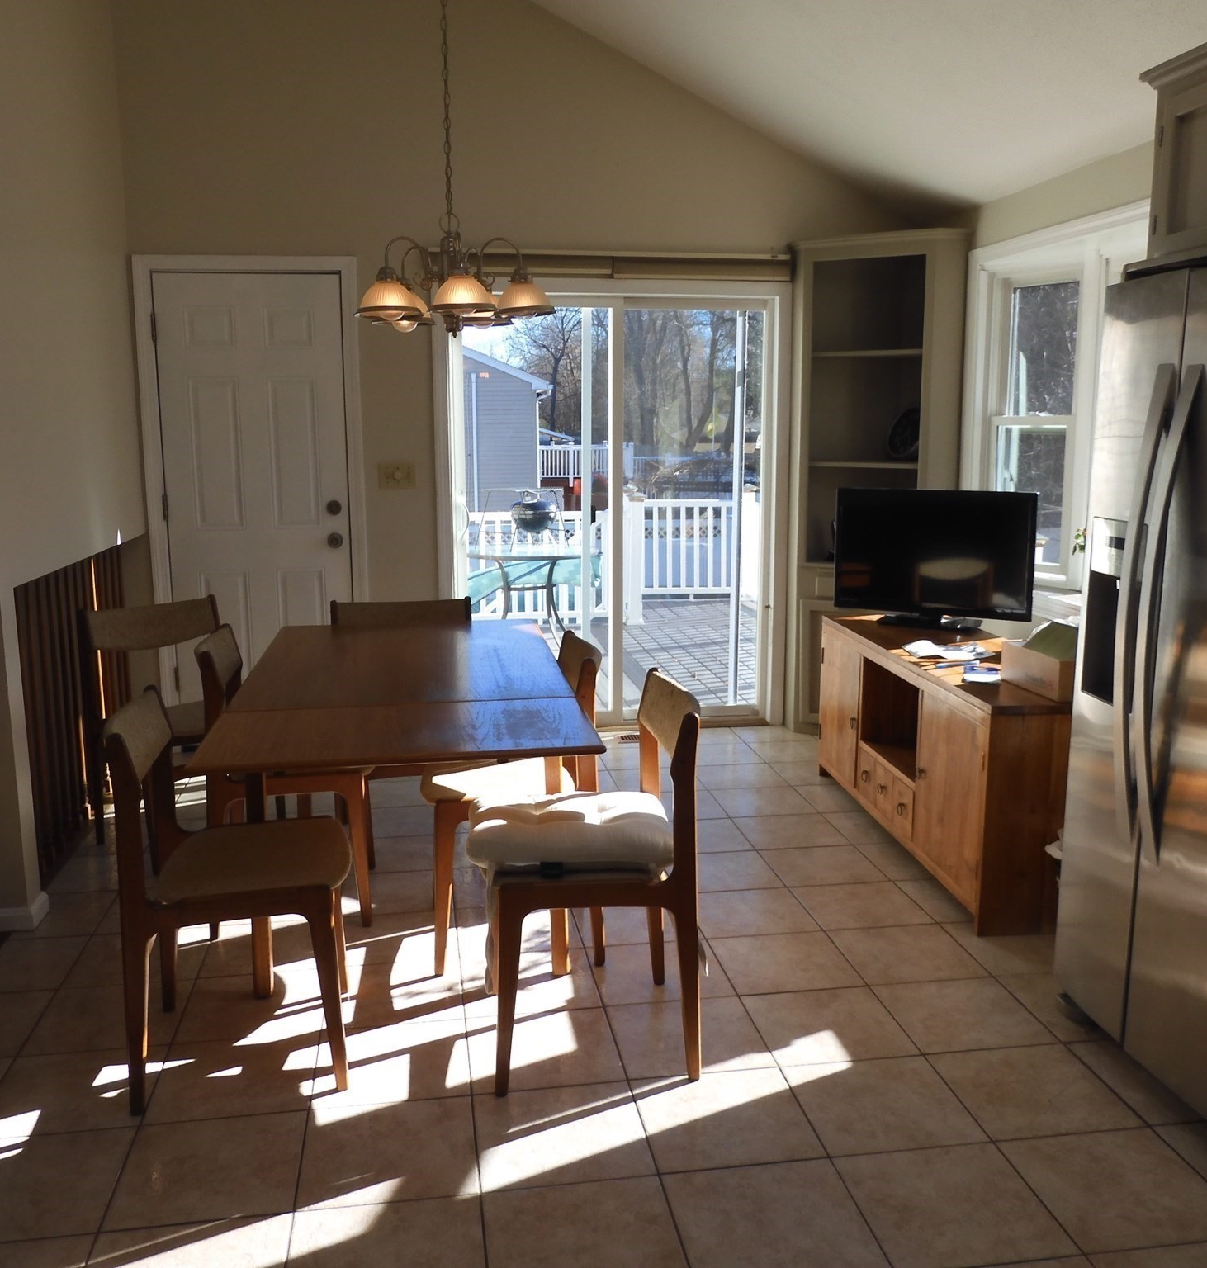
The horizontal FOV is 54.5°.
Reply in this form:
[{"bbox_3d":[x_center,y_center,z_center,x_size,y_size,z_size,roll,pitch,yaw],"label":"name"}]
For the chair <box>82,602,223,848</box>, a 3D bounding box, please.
[{"bbox_3d":[-1.434,0.316,4.039,0.505,0.831,0.485,9,14,42],"label":"chair"}]

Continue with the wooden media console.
[{"bbox_3d":[1.217,0.390,4.040,0.483,0.673,1.555,-1,10,-6],"label":"wooden media console"}]

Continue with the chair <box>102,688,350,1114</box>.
[{"bbox_3d":[-0.832,0.560,2.677,0.505,0.831,0.485,-2,10,-12],"label":"chair"}]

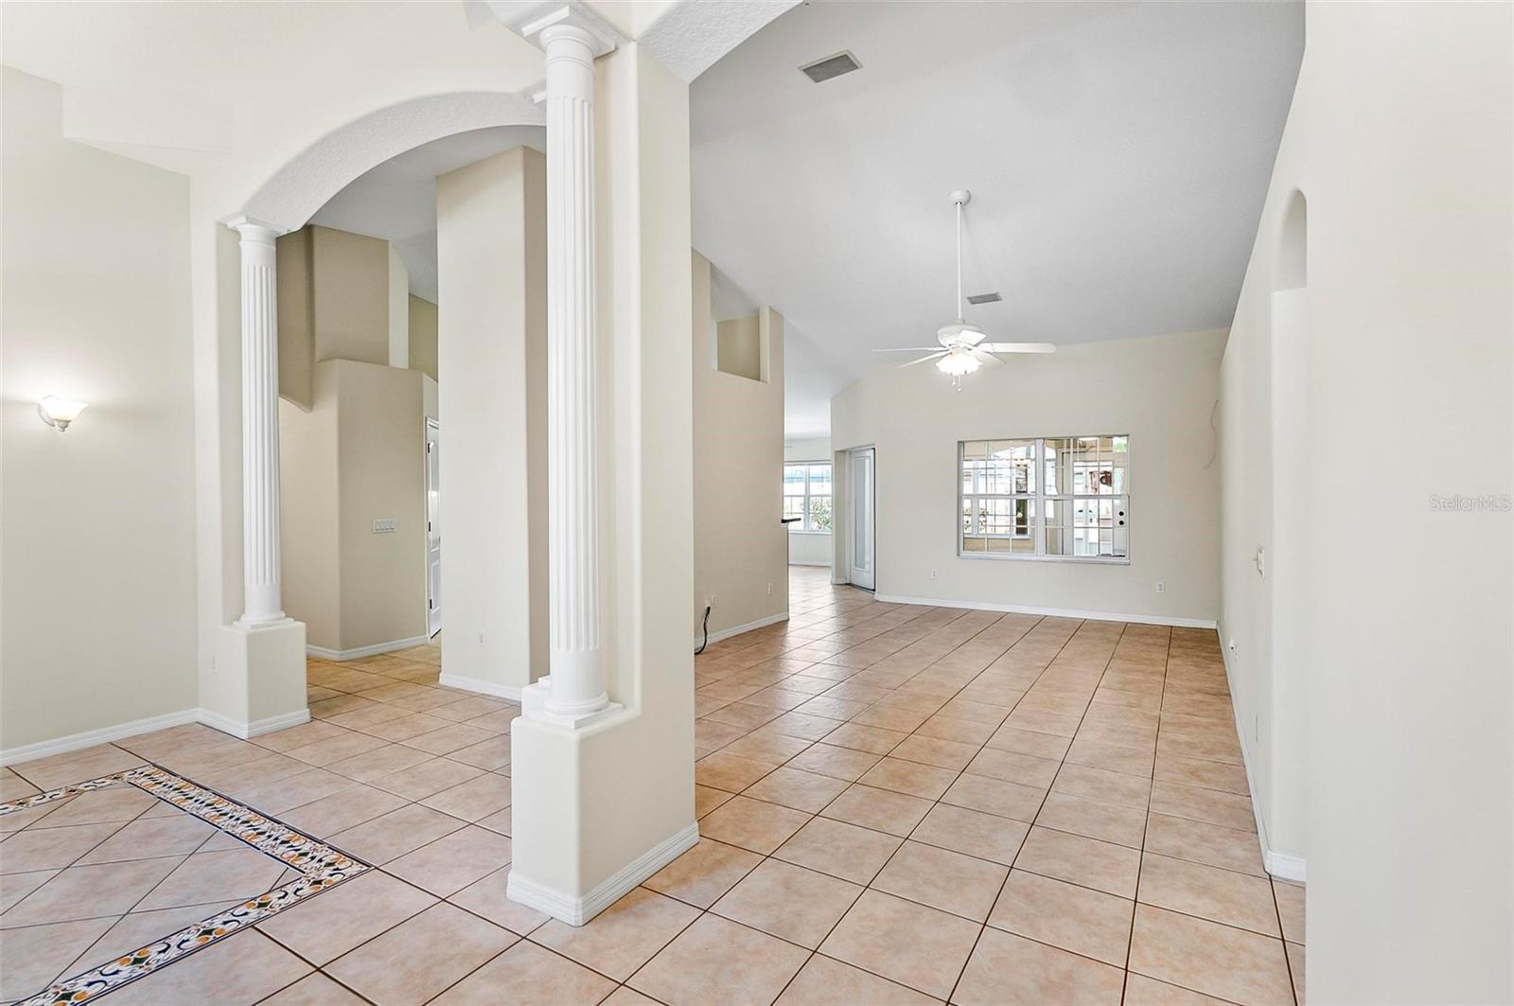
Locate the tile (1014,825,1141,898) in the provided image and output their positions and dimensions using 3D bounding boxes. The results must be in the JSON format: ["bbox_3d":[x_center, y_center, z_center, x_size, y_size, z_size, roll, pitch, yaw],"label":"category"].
[{"bbox_3d":[1.239,1.374,2.585,0.400,0.010,0.400,0,1,32],"label":"tile"}]

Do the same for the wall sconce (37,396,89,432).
[{"bbox_3d":[-3.804,-0.485,3.676,0.210,0.200,0.175,0,1,31],"label":"wall sconce"}]

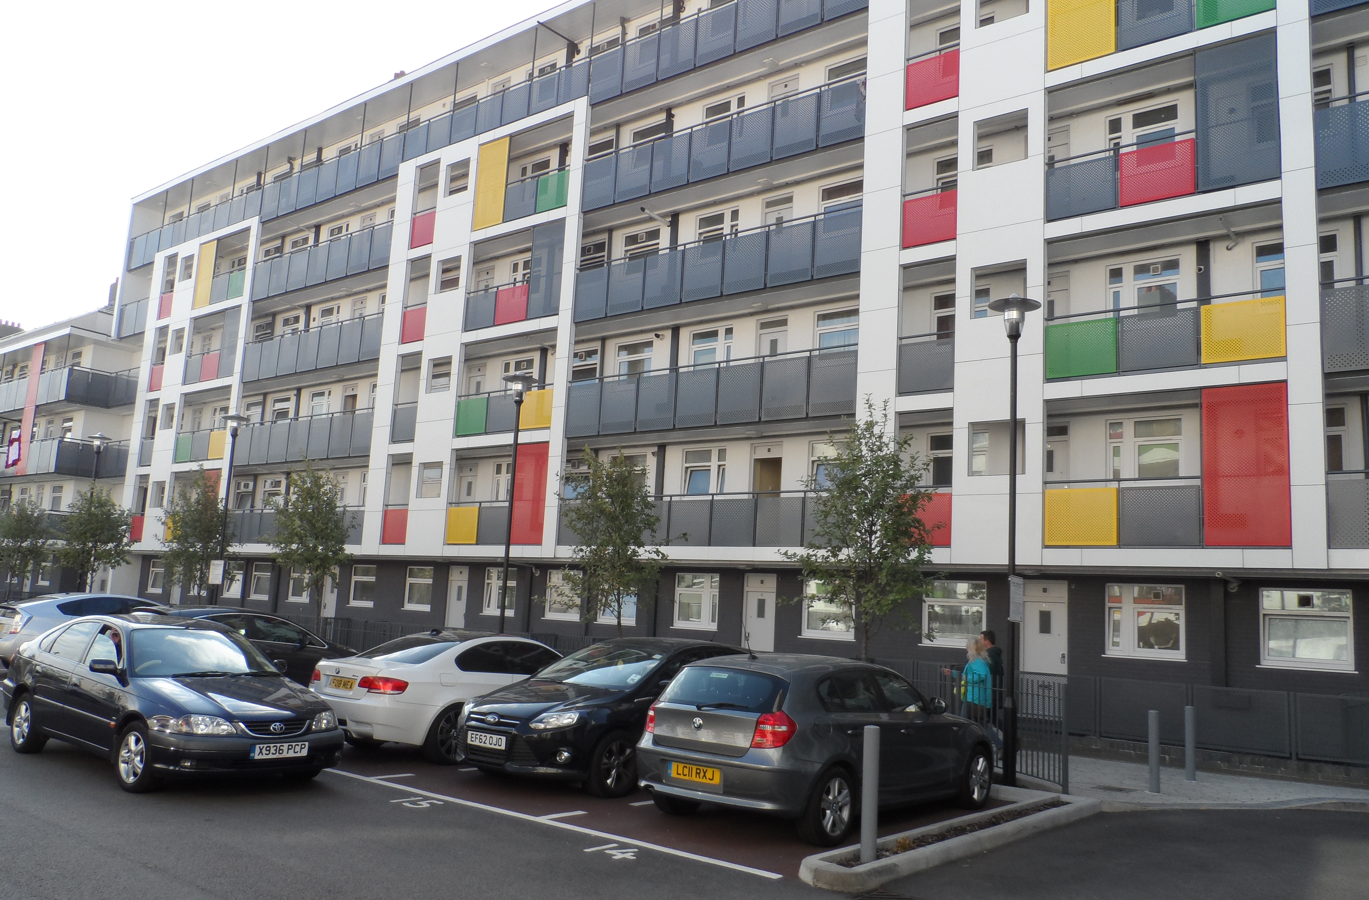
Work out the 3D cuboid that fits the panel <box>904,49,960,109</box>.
[{"bbox_3d":[4.820,-7.174,19.986,1.117,0.976,0.060,-4,-11,38],"label":"panel"}]

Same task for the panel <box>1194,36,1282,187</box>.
[{"bbox_3d":[9.041,-5.506,16.825,1.202,2.472,0.050,-4,-11,38],"label":"panel"}]

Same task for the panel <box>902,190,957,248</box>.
[{"bbox_3d":[4.818,-4.493,20.148,1.125,0.979,0.060,-4,-11,38],"label":"panel"}]

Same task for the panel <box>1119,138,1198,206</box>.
[{"bbox_3d":[8.031,-4.705,17.478,1.192,0.958,0.050,-4,-11,38],"label":"panel"}]

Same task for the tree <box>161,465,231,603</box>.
[{"bbox_3d":[-12.353,2.677,25.936,1.800,4.800,1.800,-4,-11,38],"label":"tree"}]

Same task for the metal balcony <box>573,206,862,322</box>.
[{"bbox_3d":[0.740,-4.046,23.959,8.126,1.477,1.080,-4,-11,38],"label":"metal balcony"}]

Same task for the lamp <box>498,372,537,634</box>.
[{"bbox_3d":[-2.914,1.416,16.686,0.610,5.464,0.610,-4,-11,38],"label":"lamp"}]

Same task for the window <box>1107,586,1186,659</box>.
[{"bbox_3d":[7.778,2.885,17.379,1.264,1.212,0.100,-4,-11,38],"label":"window"}]

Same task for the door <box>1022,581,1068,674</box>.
[{"bbox_3d":[6.495,3.582,18.539,0.855,2.401,0.100,-4,-11,38],"label":"door"}]

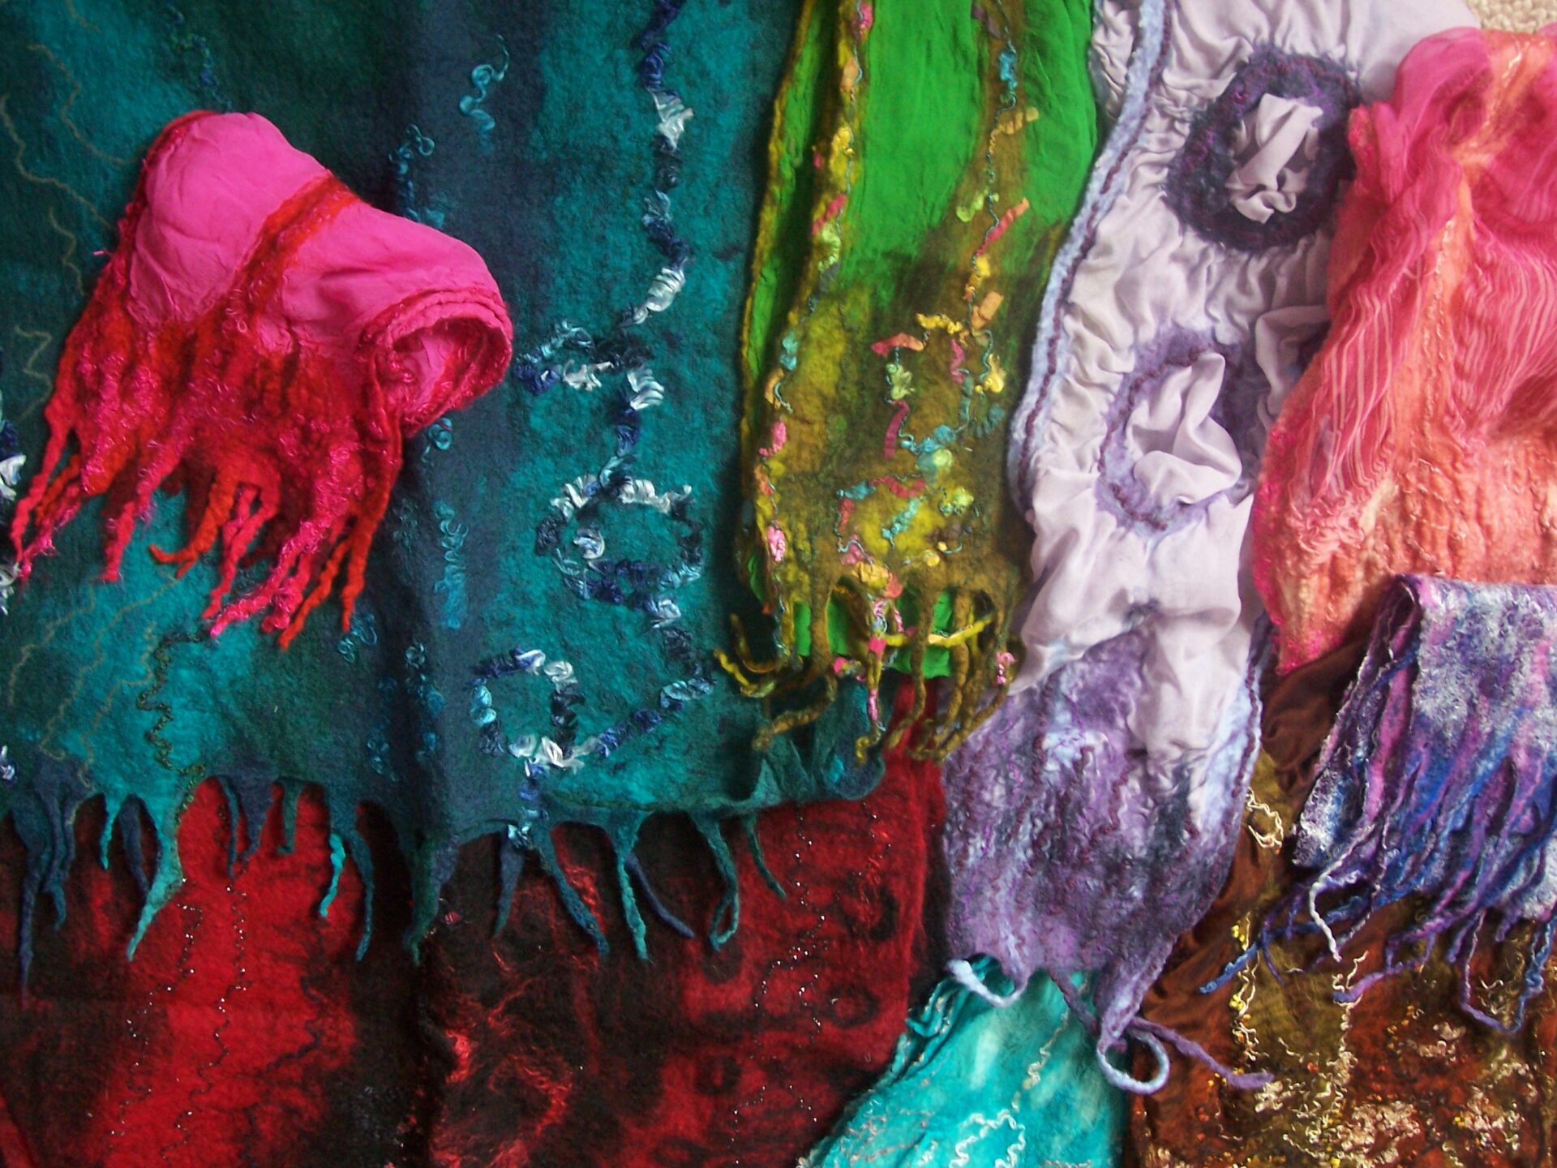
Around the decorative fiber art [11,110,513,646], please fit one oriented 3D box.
[{"bbox_3d":[-0.358,-0.138,1.315,0.265,0.090,0.335,22,76,6],"label":"decorative fiber art"}]

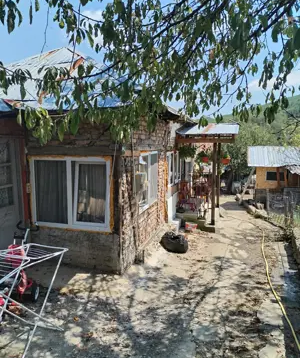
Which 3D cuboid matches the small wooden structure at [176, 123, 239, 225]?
[{"bbox_3d":[1.725,-0.253,8.409,1.470,2.550,2.450,2,7,18],"label":"small wooden structure"}]

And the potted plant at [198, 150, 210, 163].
[{"bbox_3d":[1.536,-0.637,8.500,0.350,0.400,0.350,2,7,18],"label":"potted plant"}]

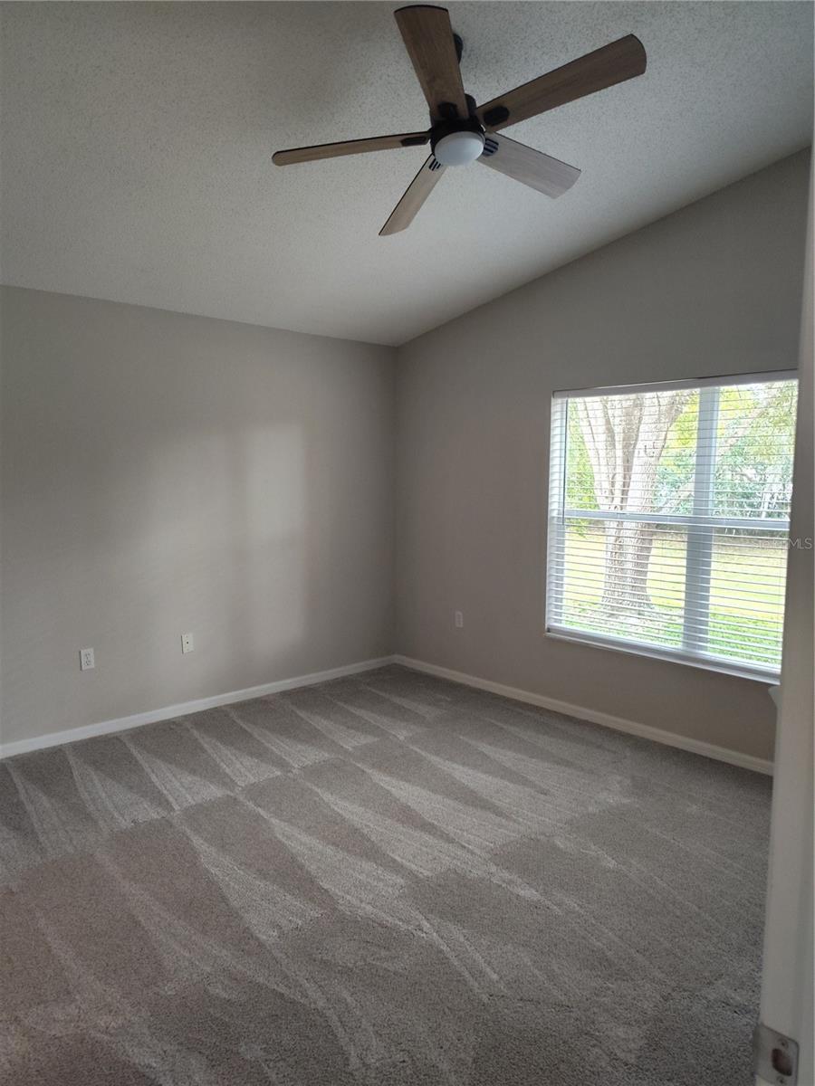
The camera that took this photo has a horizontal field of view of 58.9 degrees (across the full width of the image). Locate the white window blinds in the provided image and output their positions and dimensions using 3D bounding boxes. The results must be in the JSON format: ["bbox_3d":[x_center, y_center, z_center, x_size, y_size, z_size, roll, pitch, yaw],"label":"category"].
[{"bbox_3d":[1.523,-0.115,3.879,0.065,1.496,1.764,-5,8,-42],"label":"white window blinds"}]

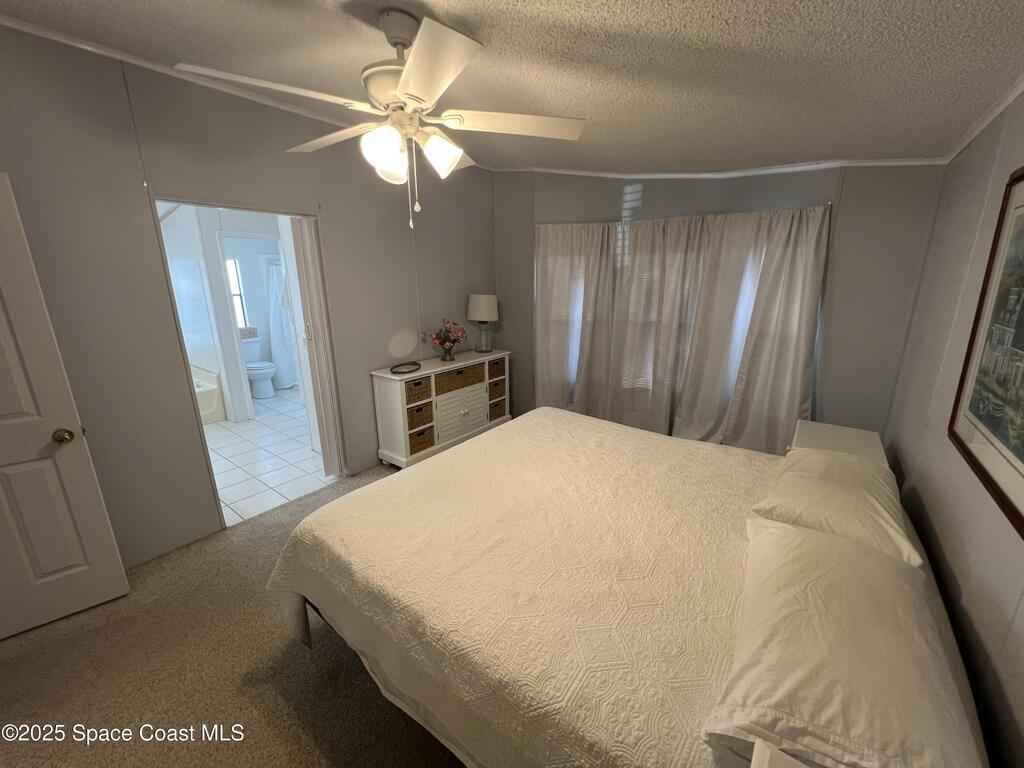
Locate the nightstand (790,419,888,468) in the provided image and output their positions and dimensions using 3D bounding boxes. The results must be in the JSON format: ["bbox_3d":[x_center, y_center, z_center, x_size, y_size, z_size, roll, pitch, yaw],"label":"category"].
[{"bbox_3d":[1.977,0.638,2.404,0.420,0.600,0.600,10,18,38],"label":"nightstand"}]

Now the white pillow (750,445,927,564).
[{"bbox_3d":[1.428,0.429,1.713,0.500,0.180,0.820,10,18,38],"label":"white pillow"}]

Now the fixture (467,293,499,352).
[{"bbox_3d":[-0.334,-0.670,4.310,0.345,0.630,0.345,-1,14,0],"label":"fixture"}]

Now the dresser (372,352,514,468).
[{"bbox_3d":[-0.619,0.181,3.978,0.390,0.816,1.567,9,17,35],"label":"dresser"}]

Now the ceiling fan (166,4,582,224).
[{"bbox_3d":[-0.391,-0.955,1.424,1.280,0.700,1.280,-13,18,-40],"label":"ceiling fan"}]

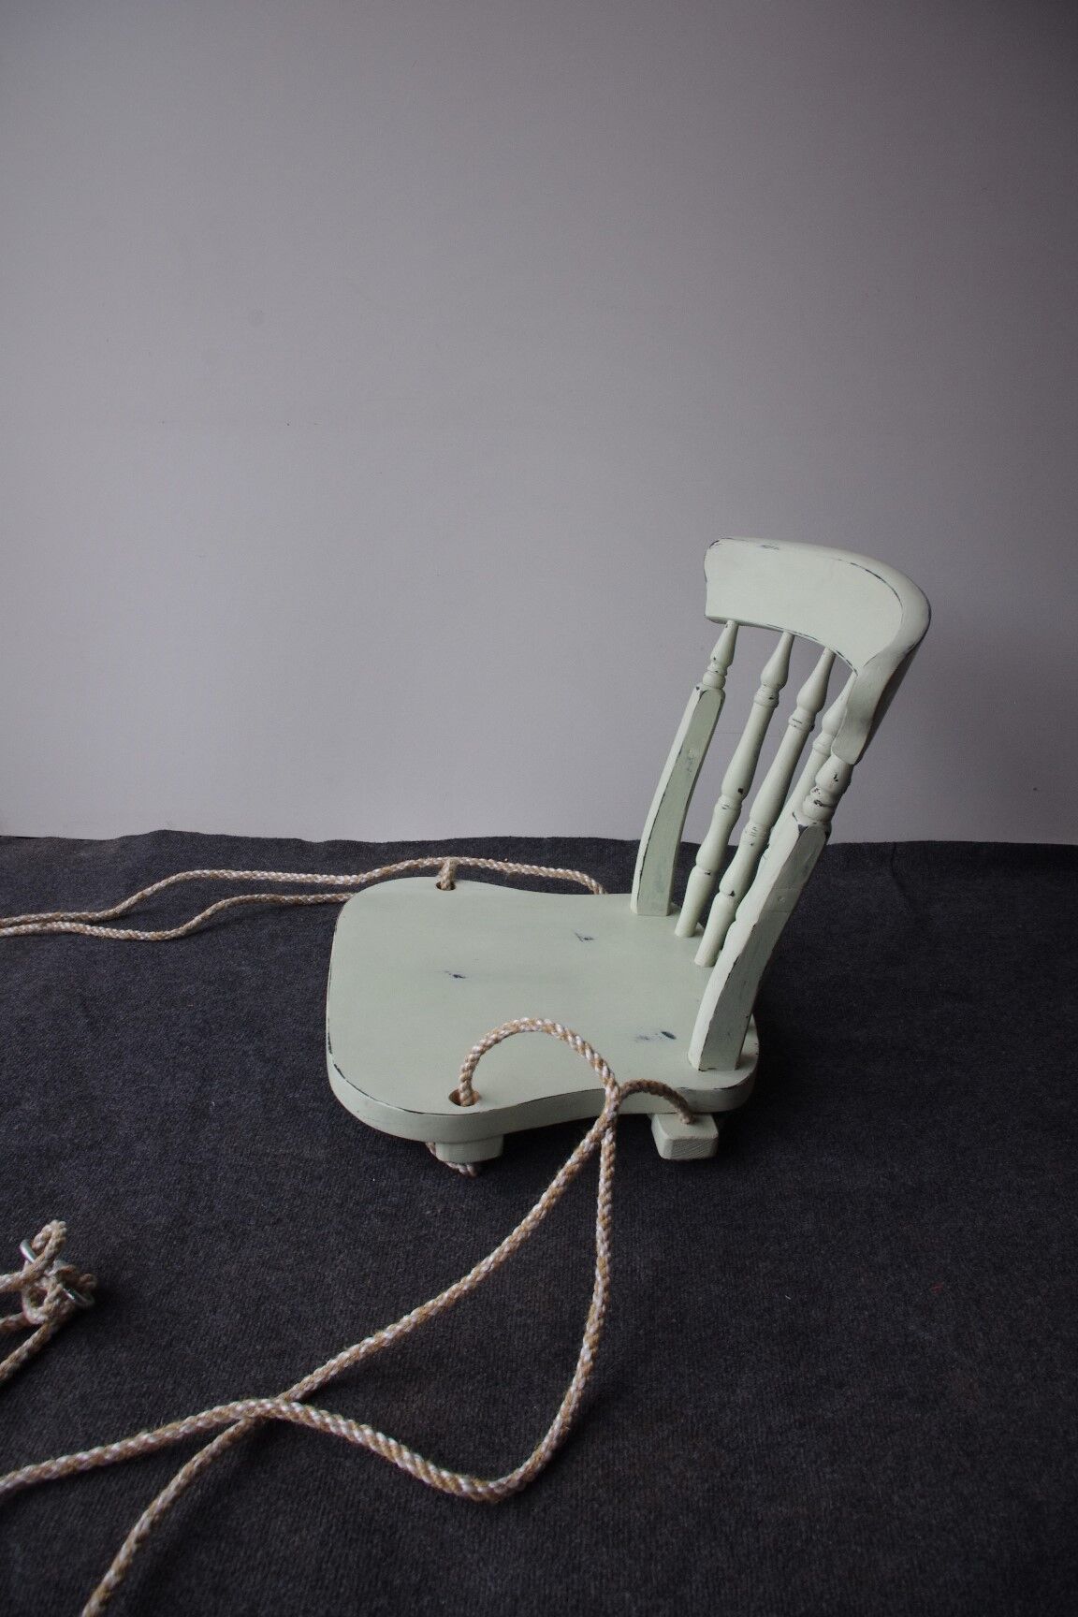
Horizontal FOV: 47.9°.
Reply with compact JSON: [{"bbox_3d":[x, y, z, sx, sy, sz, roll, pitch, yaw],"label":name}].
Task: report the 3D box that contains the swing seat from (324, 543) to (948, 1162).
[{"bbox_3d":[0.061,0.000,1.090,0.503,0.456,0.411,0,24,-7],"label":"swing seat"}]

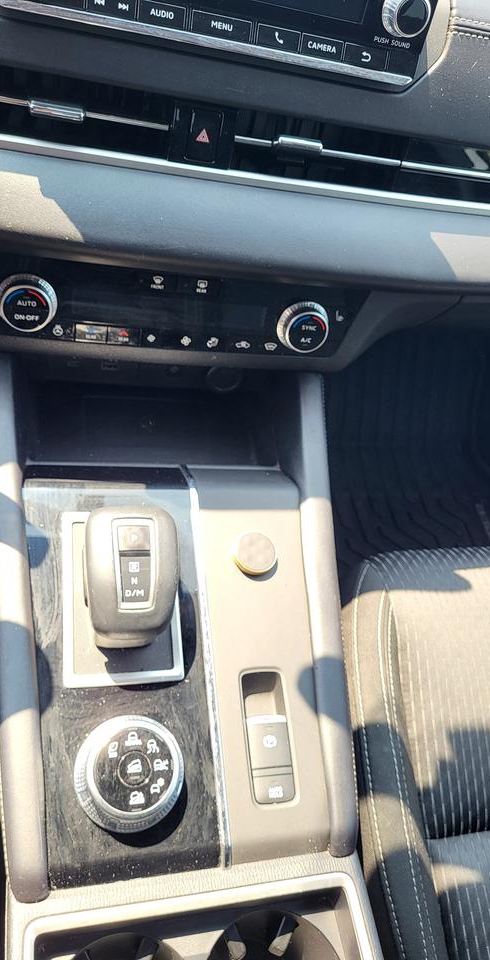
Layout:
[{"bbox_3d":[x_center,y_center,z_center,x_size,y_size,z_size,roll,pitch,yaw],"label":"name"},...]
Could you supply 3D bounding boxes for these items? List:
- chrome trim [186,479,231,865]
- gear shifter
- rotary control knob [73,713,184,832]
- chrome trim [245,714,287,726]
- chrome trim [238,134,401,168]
[{"bbox_3d":[-0.030,0.125,0.537,0.009,0.016,0.292,1,65,-17],"label":"chrome trim"},{"bbox_3d":[-0.081,0.069,0.500,0.061,0.075,0.092,1,65,-17],"label":"gear shifter"},{"bbox_3d":[-0.073,0.190,0.471,0.072,0.026,0.072,1,65,-17],"label":"rotary control knob"},{"bbox_3d":[0.015,0.176,0.525,0.030,0.006,0.008,1,65,-17],"label":"chrome trim"},{"bbox_3d":[0.057,-0.242,0.531,0.131,0.011,0.014,1,35,-17],"label":"chrome trim"}]

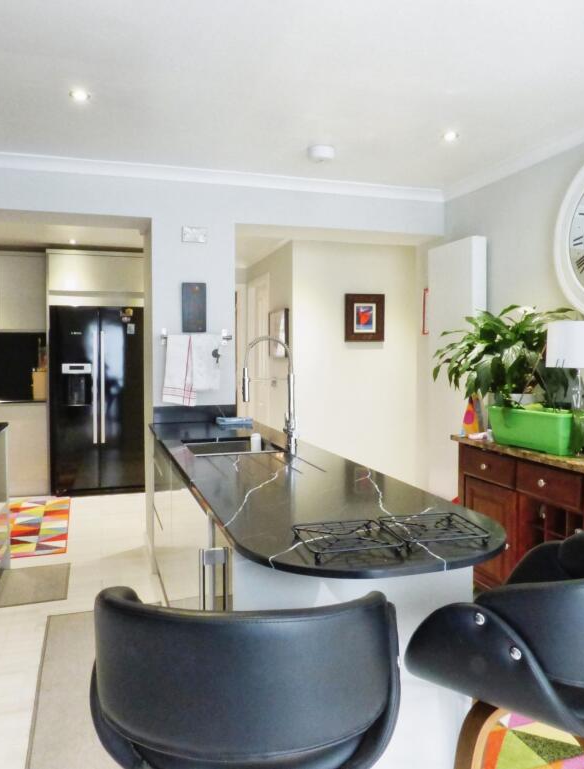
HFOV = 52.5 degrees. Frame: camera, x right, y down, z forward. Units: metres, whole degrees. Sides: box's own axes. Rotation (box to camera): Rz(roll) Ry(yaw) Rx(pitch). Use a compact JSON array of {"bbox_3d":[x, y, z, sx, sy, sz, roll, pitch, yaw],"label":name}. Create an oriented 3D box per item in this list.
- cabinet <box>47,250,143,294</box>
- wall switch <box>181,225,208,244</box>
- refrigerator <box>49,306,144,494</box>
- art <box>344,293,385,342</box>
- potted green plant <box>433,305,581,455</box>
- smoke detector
[{"bbox_3d":[-1.950,-1.088,5.933,0.890,0.398,0.570,-1,3,-18],"label":"cabinet"},{"bbox_3d":[-0.592,-0.907,3.584,0.147,0.090,0.012,-1,3,-18],"label":"wall switch"},{"bbox_3d":[-1.924,0.149,5.927,0.900,1.795,0.700,-1,3,-18],"label":"refrigerator"},{"bbox_3d":[0.540,-0.493,4.388,0.315,0.345,0.025,-1,3,-18],"label":"art"},{"bbox_3d":[1.107,-0.043,2.923,0.500,0.698,0.710,-1,3,-18],"label":"potted green plant"},{"bbox_3d":[0.158,-1.238,3.171,0.138,0.050,0.138,0,3,0],"label":"smoke detector"}]

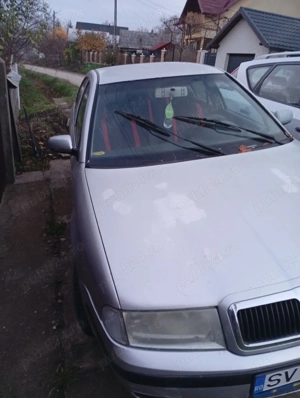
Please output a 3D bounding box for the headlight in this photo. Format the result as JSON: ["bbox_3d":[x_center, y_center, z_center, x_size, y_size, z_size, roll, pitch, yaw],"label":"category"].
[{"bbox_3d":[0.091,0.465,1.158,0.376,0.170,0.115,-4,27,-1],"label":"headlight"}]

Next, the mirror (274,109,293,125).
[{"bbox_3d":[1.060,-0.634,2.451,0.195,0.120,0.120,-9,27,-10],"label":"mirror"}]

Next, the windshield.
[{"bbox_3d":[0.218,-0.601,2.275,1.428,0.140,0.910,-9,56,-10],"label":"windshield"}]

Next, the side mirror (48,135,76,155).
[{"bbox_3d":[-0.611,-0.367,2.145,0.195,0.120,0.120,-9,27,-10],"label":"side mirror"}]

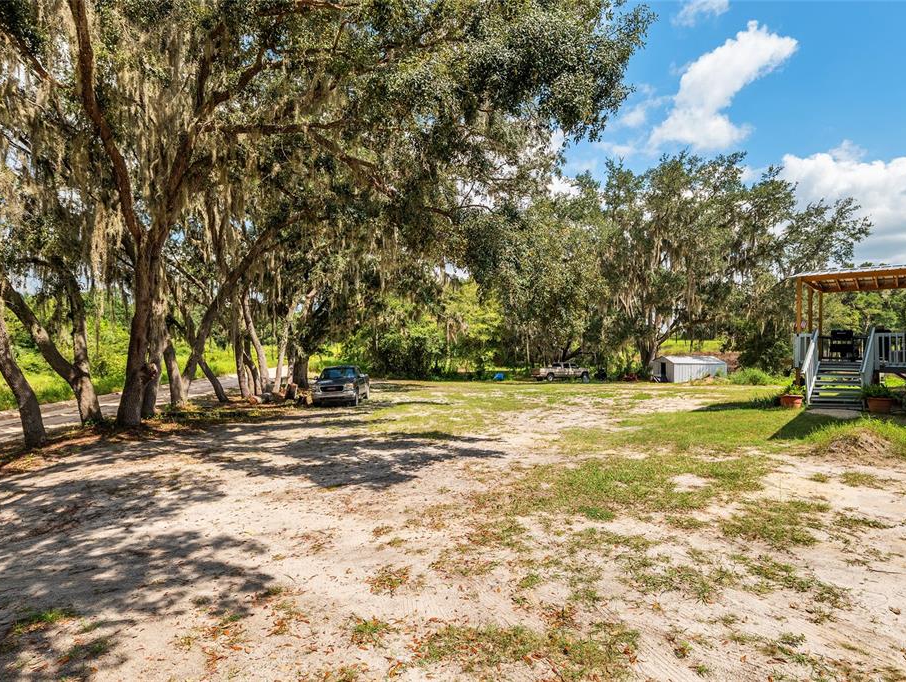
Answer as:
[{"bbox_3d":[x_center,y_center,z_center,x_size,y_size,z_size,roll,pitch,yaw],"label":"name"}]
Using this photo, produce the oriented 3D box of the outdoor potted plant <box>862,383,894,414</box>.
[{"bbox_3d":[11.299,1.529,12.100,0.600,0.800,0.600,0,0,43],"label":"outdoor potted plant"}]

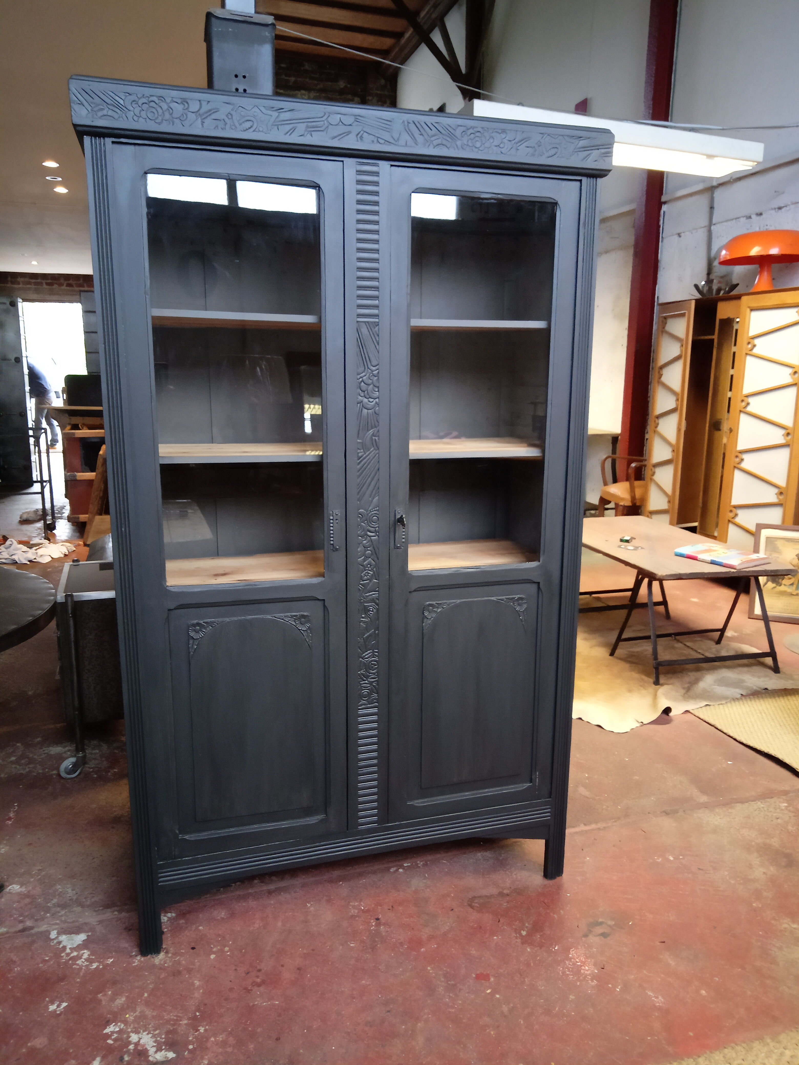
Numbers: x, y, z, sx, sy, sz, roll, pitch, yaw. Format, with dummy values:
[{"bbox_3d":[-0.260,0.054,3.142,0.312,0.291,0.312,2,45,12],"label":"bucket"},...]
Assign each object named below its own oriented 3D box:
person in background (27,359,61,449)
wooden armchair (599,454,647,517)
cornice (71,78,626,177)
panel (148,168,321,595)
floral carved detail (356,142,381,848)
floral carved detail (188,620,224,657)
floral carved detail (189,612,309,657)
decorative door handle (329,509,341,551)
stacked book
[{"bbox_3d":[-6.237,-2.218,13.800,0.750,1.580,0.480,0,12,0],"label":"person in background"},{"bbox_3d":[1.830,-0.259,6.000,0.560,0.800,0.550,-2,12,-11],"label":"wooden armchair"},{"bbox_3d":[-0.070,-0.819,1.631,1.118,0.080,0.035,-3,12,-16],"label":"cornice"},{"bbox_3d":[-0.332,-0.301,1.685,0.342,0.842,0.020,-3,12,-16],"label":"panel"},{"bbox_3d":[-0.072,-0.021,1.812,0.052,1.523,0.020,-3,12,-16],"label":"floral carved detail"},{"bbox_3d":[-0.425,0.229,1.763,0.077,0.078,0.015,-3,12,-16],"label":"floral carved detail"},{"bbox_3d":[-0.332,0.230,1.791,0.272,0.088,0.015,-3,12,-16],"label":"floral carved detail"},{"bbox_3d":[-0.139,0.000,1.783,0.025,0.095,0.030,-3,12,-16],"label":"decorative door handle"},{"bbox_3d":[1.568,0.117,3.887,0.250,0.026,0.335,-7,14,-32],"label":"stacked book"}]

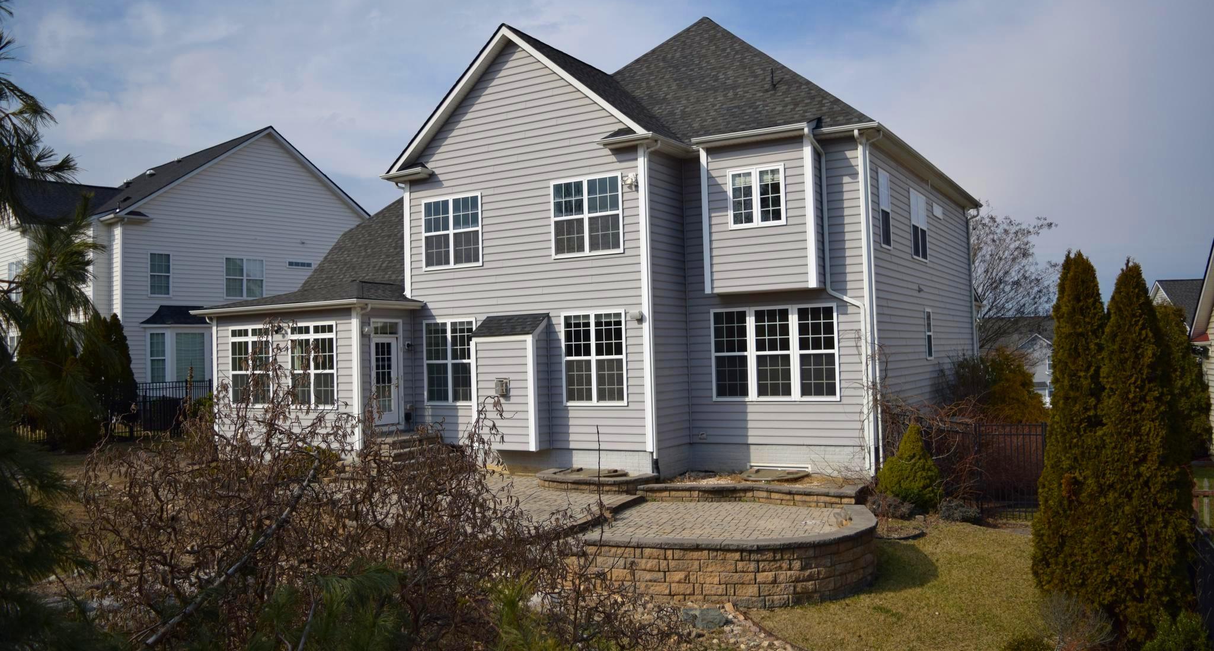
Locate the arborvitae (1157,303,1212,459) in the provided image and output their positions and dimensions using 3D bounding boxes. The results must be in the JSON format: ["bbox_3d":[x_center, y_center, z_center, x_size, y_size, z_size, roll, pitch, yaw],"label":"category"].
[{"bbox_3d":[13.832,1.387,22.000,1.450,3.829,1.450,-3,-2,32],"label":"arborvitae"}]

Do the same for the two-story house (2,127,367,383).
[{"bbox_3d":[-18.686,-1.985,40.574,13.500,11.700,14.000,-3,-3,41],"label":"two-story house"}]

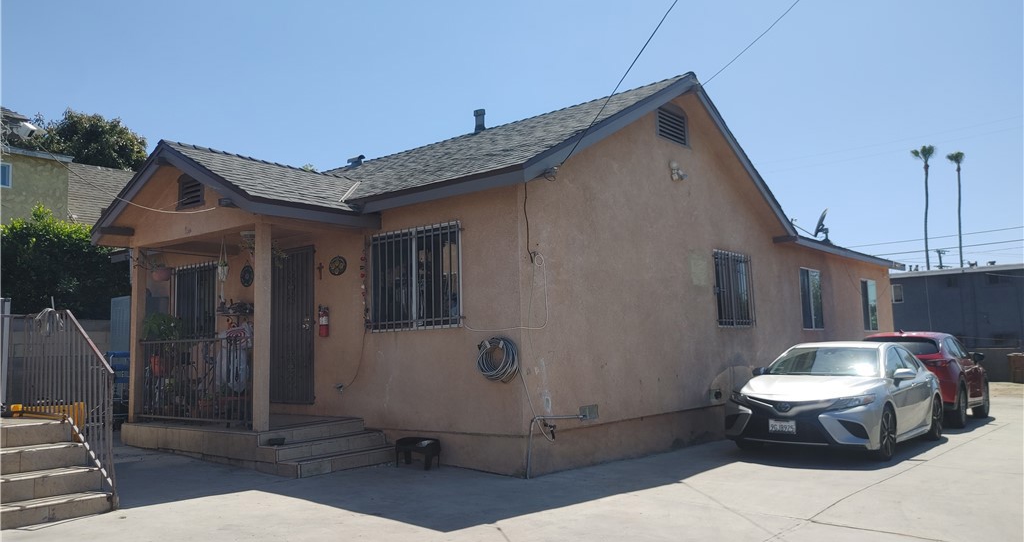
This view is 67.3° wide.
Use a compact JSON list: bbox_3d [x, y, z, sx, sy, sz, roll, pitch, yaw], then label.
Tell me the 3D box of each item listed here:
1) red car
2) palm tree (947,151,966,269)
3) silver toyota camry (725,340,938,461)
[{"bbox_3d":[7.830,2.014,14.827,1.860,1.670,4.550,-4,-8,38],"label":"red car"},{"bbox_3d":[47.512,-1.920,80.467,2.400,21.660,2.400,-5,-7,31],"label":"palm tree"},{"bbox_3d":[4.689,1.702,10.837,1.860,1.450,4.880,-5,-8,39],"label":"silver toyota camry"}]

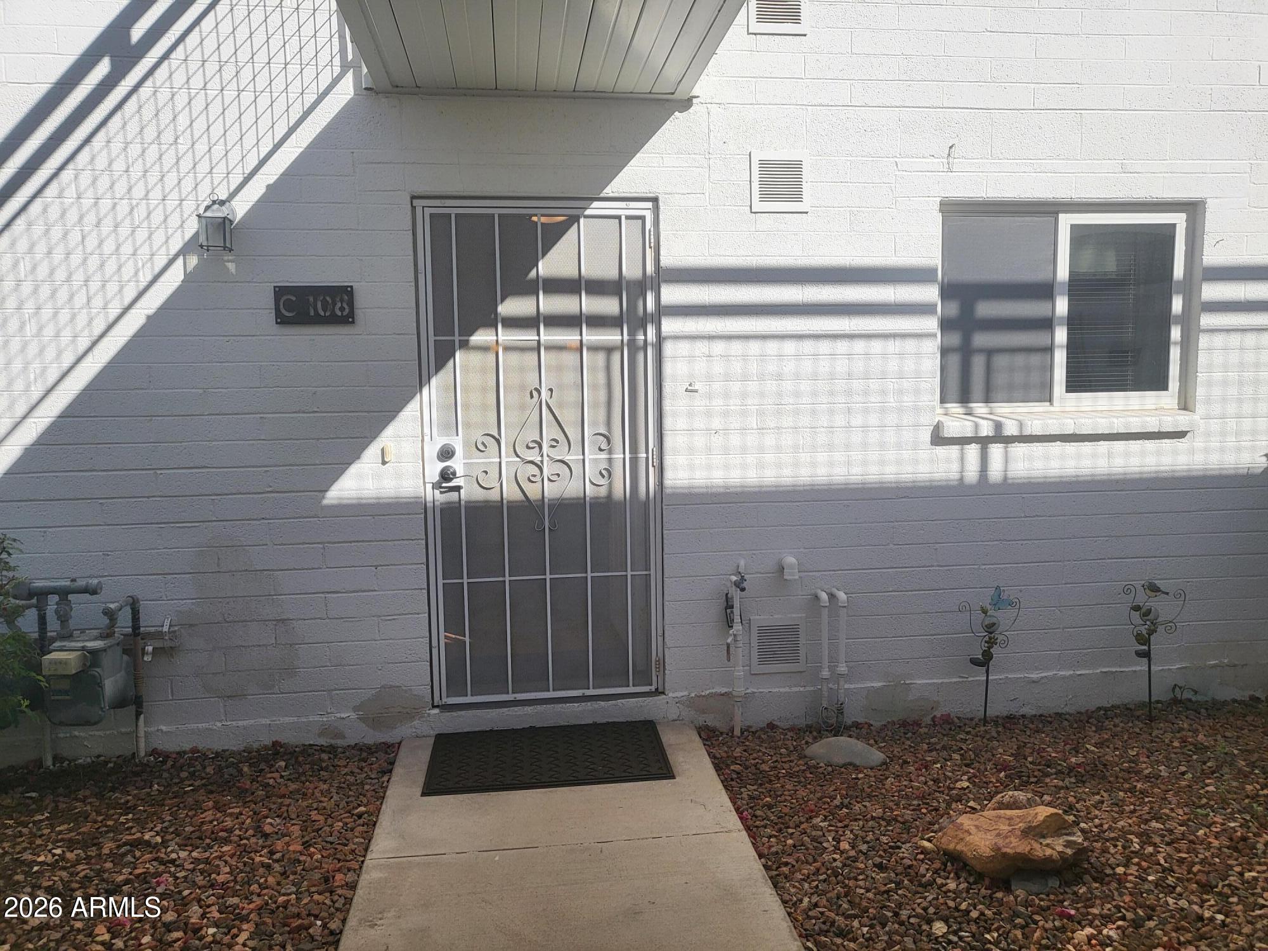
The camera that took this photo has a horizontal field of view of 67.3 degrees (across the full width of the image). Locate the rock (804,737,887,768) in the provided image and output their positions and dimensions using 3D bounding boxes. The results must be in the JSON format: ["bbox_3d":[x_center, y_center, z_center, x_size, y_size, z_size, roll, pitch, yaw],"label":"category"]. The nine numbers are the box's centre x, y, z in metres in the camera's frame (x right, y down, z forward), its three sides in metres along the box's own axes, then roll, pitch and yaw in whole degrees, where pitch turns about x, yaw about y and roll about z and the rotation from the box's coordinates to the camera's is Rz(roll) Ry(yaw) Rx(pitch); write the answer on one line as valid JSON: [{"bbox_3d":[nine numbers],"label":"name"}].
[{"bbox_3d":[0.836,1.074,3.738,0.320,0.085,0.185,1,6,18],"label":"rock"}]

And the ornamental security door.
[{"bbox_3d":[-0.371,-0.078,3.947,0.950,2.060,0.060,-2,6,-7],"label":"ornamental security door"}]

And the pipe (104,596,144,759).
[{"bbox_3d":[-1.934,0.808,3.620,0.080,0.660,0.270,-2,6,-7],"label":"pipe"}]

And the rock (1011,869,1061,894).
[{"bbox_3d":[1.201,1.208,2.904,0.155,0.080,0.120,-1,6,0],"label":"rock"}]

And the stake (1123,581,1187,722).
[{"bbox_3d":[2.248,0.768,4.137,0.285,0.620,0.100,-4,6,-6],"label":"stake"}]

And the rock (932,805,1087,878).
[{"bbox_3d":[1.184,1.155,3.053,0.480,0.145,0.260,-1,6,0],"label":"rock"}]

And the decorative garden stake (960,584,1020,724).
[{"bbox_3d":[1.529,0.776,4.093,0.270,0.600,0.085,-2,6,-8],"label":"decorative garden stake"}]

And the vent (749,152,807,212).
[{"bbox_3d":[0.598,-1.194,3.869,0.242,0.245,0.022,-2,6,-8],"label":"vent"}]

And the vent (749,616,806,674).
[{"bbox_3d":[0.619,0.726,4.064,0.244,0.247,0.022,-2,6,-8],"label":"vent"}]

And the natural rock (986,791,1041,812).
[{"bbox_3d":[1.306,1.114,3.264,0.195,0.095,0.145,-2,6,-8],"label":"natural rock"}]

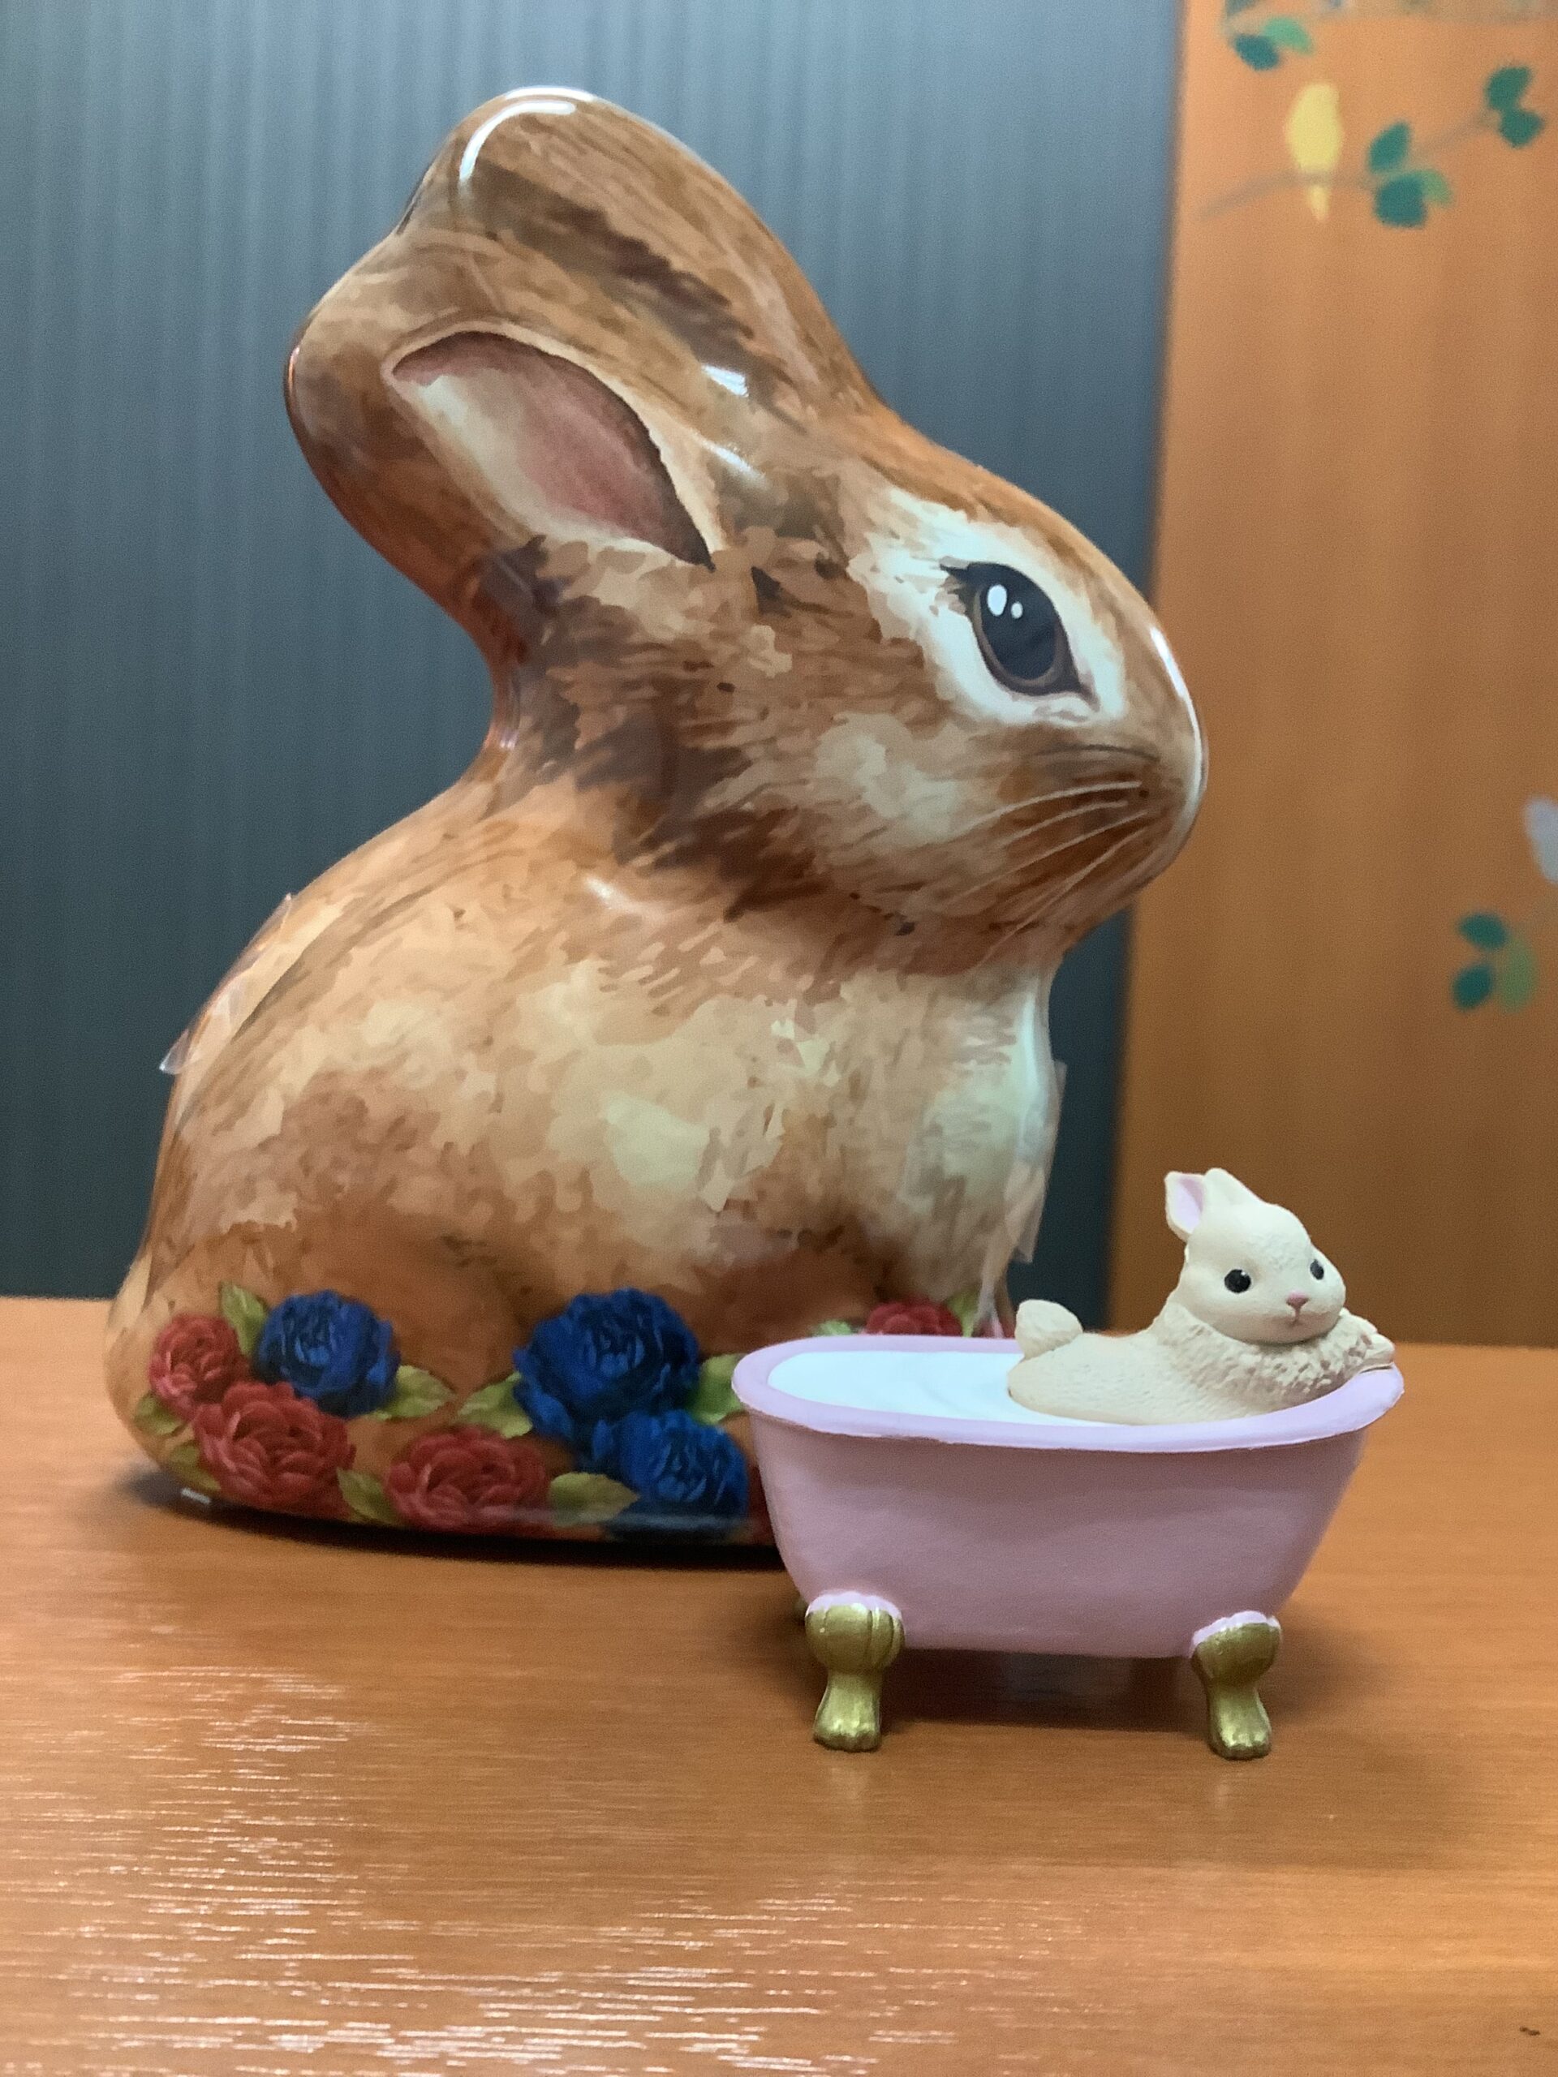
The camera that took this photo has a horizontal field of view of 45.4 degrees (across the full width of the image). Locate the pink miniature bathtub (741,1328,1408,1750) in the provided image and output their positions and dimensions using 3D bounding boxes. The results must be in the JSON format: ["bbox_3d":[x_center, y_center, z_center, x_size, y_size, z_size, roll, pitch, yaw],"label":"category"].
[{"bbox_3d":[0.023,0.040,0.150,0.054,0.025,0.032,2,4,-6],"label":"pink miniature bathtub"}]

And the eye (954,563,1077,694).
[{"bbox_3d":[0.024,-0.041,0.184,0.012,0.013,0.003,1,-7,-21],"label":"eye"}]

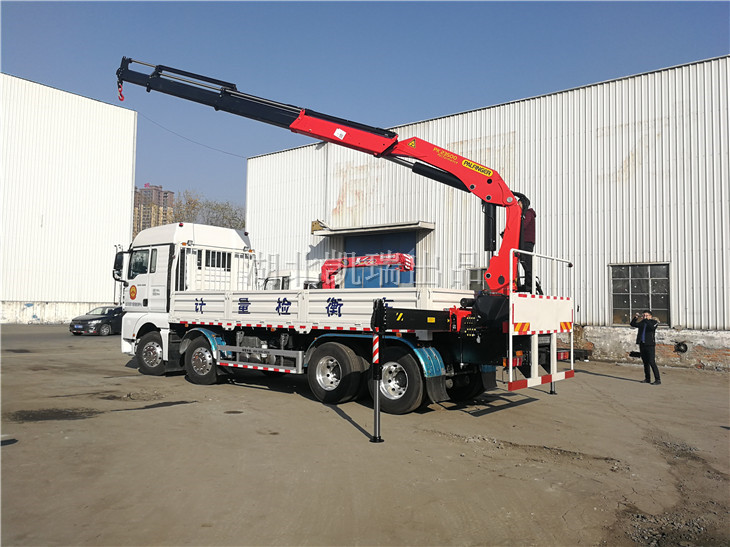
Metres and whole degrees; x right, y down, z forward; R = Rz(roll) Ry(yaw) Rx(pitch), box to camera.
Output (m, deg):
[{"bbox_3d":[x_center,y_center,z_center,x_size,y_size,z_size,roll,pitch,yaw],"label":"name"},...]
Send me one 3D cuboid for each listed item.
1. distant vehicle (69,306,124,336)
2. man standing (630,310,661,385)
[{"bbox_3d":[-13.751,2.551,30.985,1.800,1.480,4.600,0,-3,17],"label":"distant vehicle"},{"bbox_3d":[6.586,1.733,13.350,0.480,1.720,0.620,3,-4,-38],"label":"man standing"}]

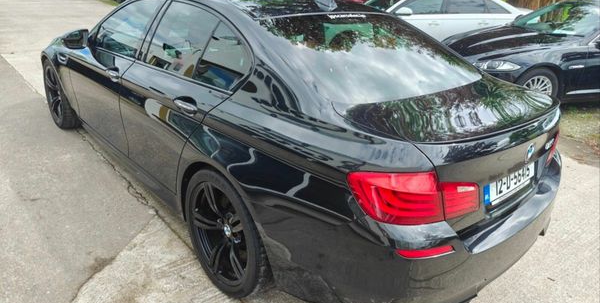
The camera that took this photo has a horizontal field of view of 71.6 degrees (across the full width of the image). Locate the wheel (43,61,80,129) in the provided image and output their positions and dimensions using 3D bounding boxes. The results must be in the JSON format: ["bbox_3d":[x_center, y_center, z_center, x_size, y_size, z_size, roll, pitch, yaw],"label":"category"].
[{"bbox_3d":[-2.305,-0.584,4.158,0.270,0.690,0.690,-15,30,-40],"label":"wheel"}]

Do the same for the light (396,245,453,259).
[{"bbox_3d":[0.465,0.364,1.525,0.250,0.042,0.045,-3,24,-17],"label":"light"}]

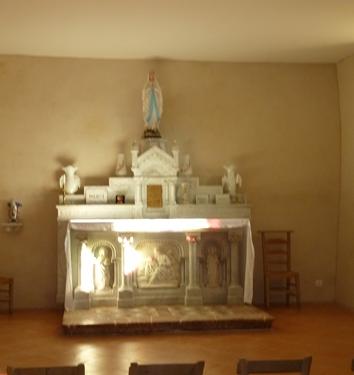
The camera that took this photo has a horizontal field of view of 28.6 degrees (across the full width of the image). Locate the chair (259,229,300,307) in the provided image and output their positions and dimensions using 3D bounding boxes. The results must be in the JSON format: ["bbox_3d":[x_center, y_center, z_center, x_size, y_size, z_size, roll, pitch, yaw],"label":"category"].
[{"bbox_3d":[1.309,1.039,8.786,0.450,0.930,0.440,0,0,-6],"label":"chair"}]

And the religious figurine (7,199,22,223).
[{"bbox_3d":[-1.966,0.285,8.401,0.175,0.285,0.110,0,0,-7],"label":"religious figurine"}]

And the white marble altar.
[{"bbox_3d":[-0.240,0.400,8.387,2.380,2.010,0.660,0,0,-7],"label":"white marble altar"}]

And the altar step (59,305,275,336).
[{"bbox_3d":[-0.127,1.457,7.689,2.200,0.100,0.980,0,0,-7],"label":"altar step"}]

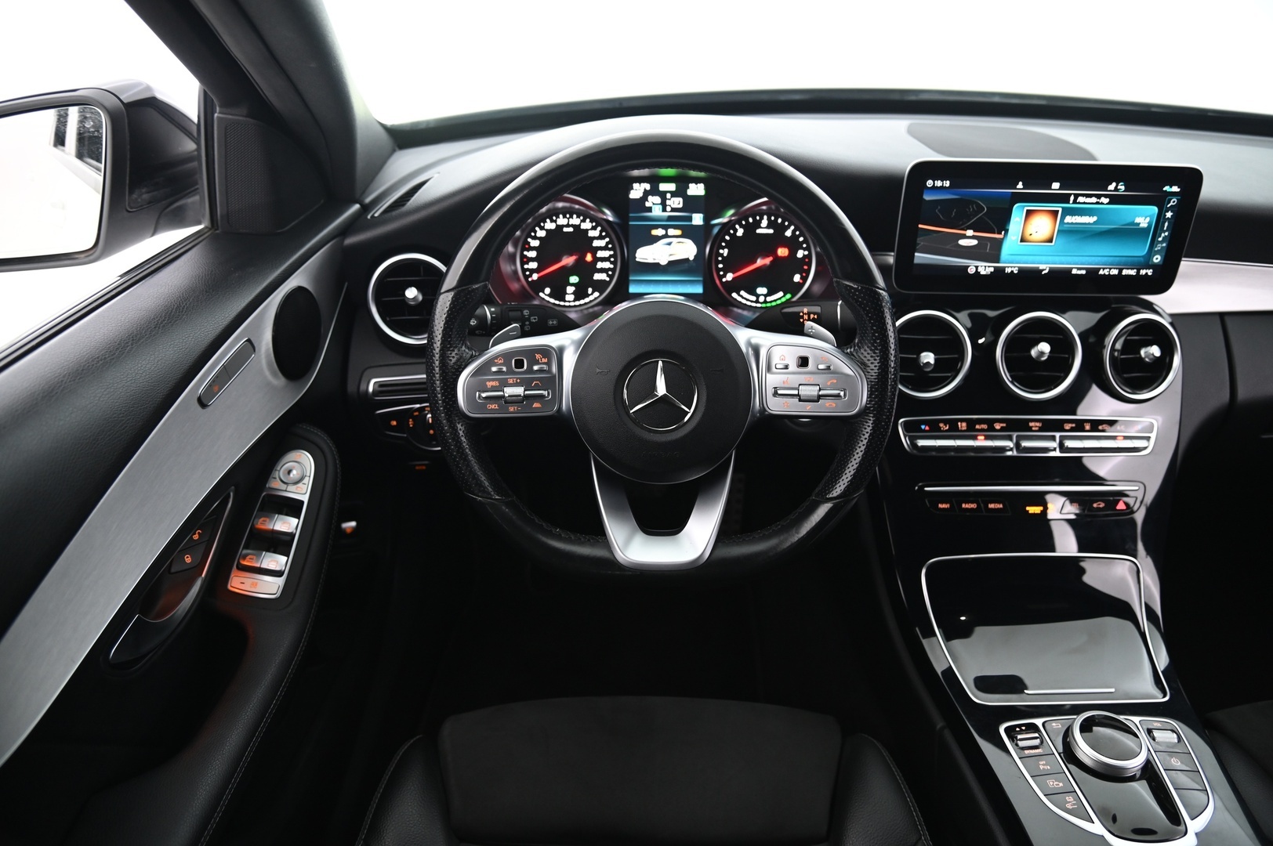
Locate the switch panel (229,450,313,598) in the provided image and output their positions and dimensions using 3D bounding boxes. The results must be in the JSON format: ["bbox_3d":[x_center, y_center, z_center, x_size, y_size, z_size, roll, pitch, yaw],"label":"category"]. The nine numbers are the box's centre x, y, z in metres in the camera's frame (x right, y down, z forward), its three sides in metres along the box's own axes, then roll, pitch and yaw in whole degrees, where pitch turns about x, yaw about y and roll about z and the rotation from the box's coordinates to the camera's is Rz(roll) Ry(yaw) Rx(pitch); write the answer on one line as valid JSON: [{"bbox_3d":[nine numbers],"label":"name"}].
[{"bbox_3d":[-0.323,0.092,0.761,0.047,0.022,0.145,3,54,-5],"label":"switch panel"}]

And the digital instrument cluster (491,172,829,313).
[{"bbox_3d":[0.024,-0.185,0.865,0.338,0.148,0.060,1,11,2],"label":"digital instrument cluster"}]

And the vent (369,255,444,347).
[{"bbox_3d":[-0.223,-0.128,0.865,0.090,0.090,0.040,1,14,2],"label":"vent"}]

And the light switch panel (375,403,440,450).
[{"bbox_3d":[-0.220,0.003,0.890,0.100,0.050,0.035,1,11,2],"label":"light switch panel"}]

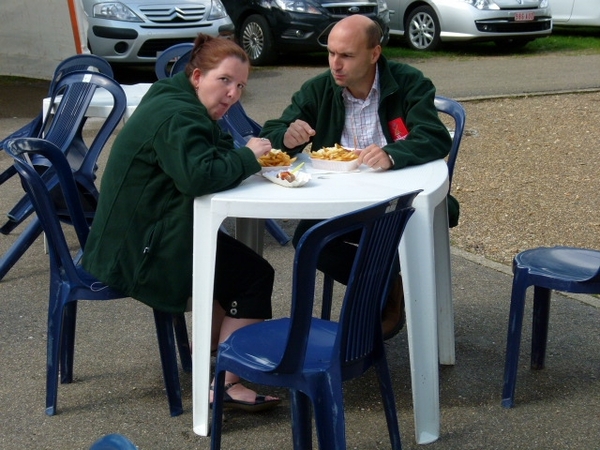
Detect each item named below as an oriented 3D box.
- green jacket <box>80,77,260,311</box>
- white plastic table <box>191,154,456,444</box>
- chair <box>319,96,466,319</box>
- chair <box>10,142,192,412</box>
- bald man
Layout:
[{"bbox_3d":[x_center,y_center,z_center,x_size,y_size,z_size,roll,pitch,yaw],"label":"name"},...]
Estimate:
[{"bbox_3d":[-0.433,-0.109,3.848,0.580,0.730,0.530,-2,13,-2],"label":"green jacket"},{"bbox_3d":[0.091,0.202,3.874,0.770,0.720,0.770,1,13,10],"label":"white plastic table"},{"bbox_3d":[0.364,-0.038,4.557,0.460,0.870,0.540,4,14,24],"label":"chair"},{"bbox_3d":[-0.636,0.137,3.923,0.540,0.870,0.460,-2,13,-2],"label":"chair"},{"bbox_3d":[0.236,-0.141,4.327,0.640,1.180,0.660,2,13,17],"label":"bald man"}]

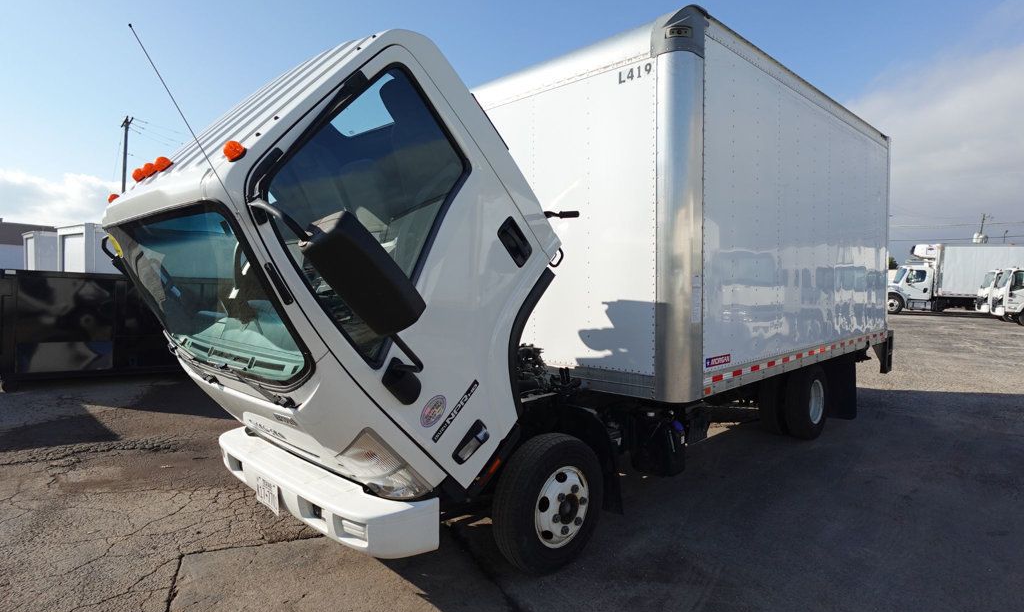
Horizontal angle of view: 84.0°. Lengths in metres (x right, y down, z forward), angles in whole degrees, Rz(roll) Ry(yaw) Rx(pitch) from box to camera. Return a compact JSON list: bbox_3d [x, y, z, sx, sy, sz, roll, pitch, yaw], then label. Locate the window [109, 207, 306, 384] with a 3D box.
[{"bbox_3d":[-1.525,-0.047,2.663,1.860,0.790,0.130,2,27,46],"label":"window"}]

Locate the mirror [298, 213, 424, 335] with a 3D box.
[{"bbox_3d":[-0.508,-0.102,1.984,0.180,0.440,0.125,-16,36,29],"label":"mirror"}]

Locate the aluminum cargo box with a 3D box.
[{"bbox_3d":[1.976,-0.736,6.076,4.940,2.460,2.440,-3,3,-44],"label":"aluminum cargo box"}]

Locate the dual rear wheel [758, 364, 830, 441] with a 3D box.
[{"bbox_3d":[2.908,0.956,5.860,0.765,0.765,0.480,-3,3,-44],"label":"dual rear wheel"}]

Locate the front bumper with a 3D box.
[{"bbox_3d":[-1.116,0.953,3.097,0.350,0.270,1.960,-3,3,-44],"label":"front bumper"}]

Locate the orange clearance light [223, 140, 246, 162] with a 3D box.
[{"bbox_3d":[-1.019,-0.572,2.078,0.080,0.055,0.090,2,47,46],"label":"orange clearance light"}]

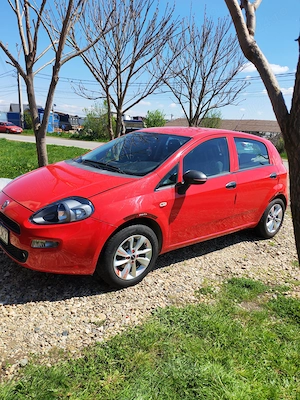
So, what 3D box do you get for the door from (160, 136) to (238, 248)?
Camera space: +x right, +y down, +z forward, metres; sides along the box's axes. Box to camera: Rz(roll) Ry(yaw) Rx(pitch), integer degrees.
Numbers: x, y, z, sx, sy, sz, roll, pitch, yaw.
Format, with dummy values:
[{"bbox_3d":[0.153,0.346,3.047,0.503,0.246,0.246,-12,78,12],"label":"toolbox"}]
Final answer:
[{"bbox_3d":[0.558,-0.113,3.319,1.120,1.170,0.230,-7,18,-40],"label":"door"}]

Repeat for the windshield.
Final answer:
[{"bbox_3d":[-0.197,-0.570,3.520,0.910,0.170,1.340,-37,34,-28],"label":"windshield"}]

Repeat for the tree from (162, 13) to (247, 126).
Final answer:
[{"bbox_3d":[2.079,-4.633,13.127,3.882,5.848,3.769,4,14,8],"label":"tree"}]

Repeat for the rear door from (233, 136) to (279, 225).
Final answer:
[{"bbox_3d":[1.316,-0.226,3.953,1.000,1.130,0.230,-7,18,-40],"label":"rear door"}]

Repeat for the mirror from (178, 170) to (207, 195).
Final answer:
[{"bbox_3d":[0.396,-0.159,2.950,0.210,0.235,0.210,-7,18,-40],"label":"mirror"}]

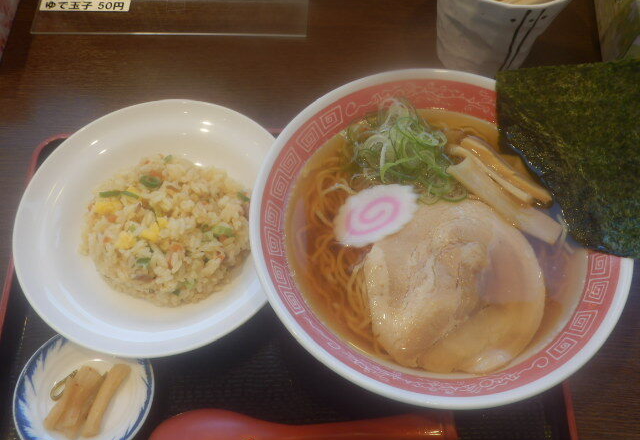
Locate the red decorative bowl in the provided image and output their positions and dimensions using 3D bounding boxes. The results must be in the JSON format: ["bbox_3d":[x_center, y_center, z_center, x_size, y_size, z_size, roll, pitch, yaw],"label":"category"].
[{"bbox_3d":[0.069,0.017,0.426,0.214,0.081,0.214,-1,63,2],"label":"red decorative bowl"}]

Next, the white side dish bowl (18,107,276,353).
[{"bbox_3d":[-0.103,0.007,0.462,0.187,0.041,0.187,-1,63,2],"label":"white side dish bowl"}]

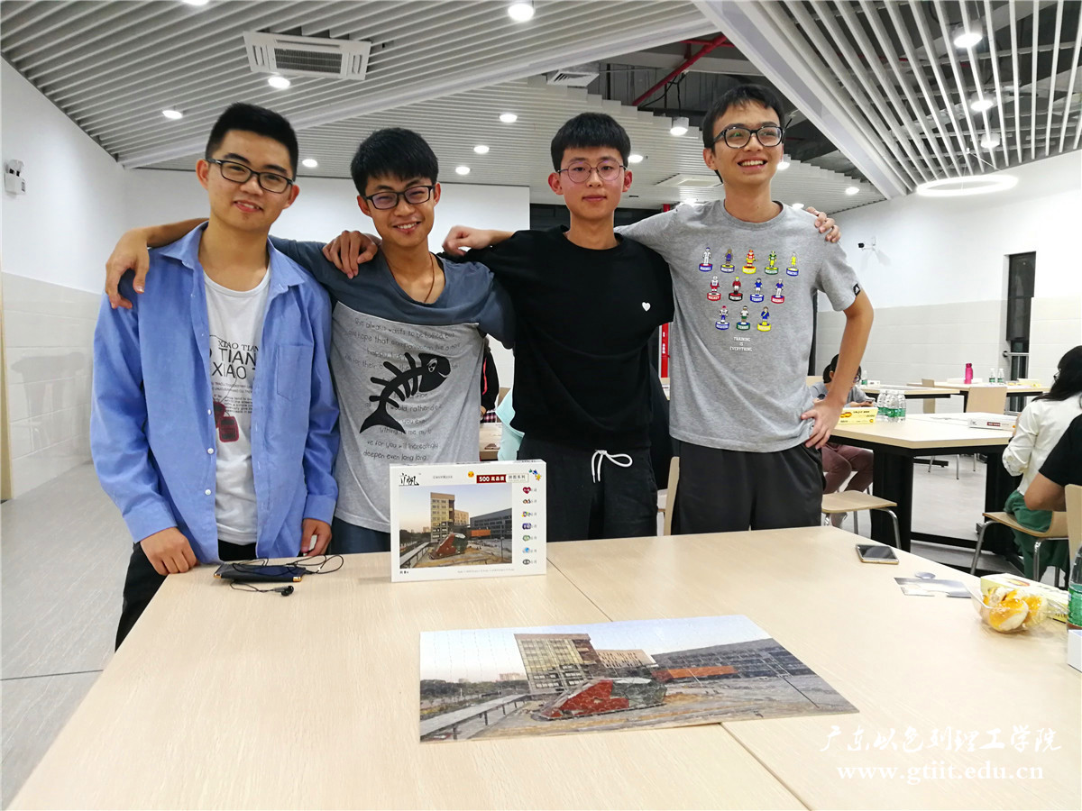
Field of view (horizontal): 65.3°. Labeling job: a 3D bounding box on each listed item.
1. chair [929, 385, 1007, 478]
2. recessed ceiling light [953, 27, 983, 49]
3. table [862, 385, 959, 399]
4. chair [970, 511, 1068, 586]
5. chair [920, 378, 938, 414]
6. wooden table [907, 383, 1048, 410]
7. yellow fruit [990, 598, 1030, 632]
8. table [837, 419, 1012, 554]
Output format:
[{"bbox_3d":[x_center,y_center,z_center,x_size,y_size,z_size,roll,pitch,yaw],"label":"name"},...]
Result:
[{"bbox_3d":[3.836,0.230,7.567,0.460,0.805,0.500,-1,4,-8],"label":"chair"},{"bbox_3d":[3.312,-2.850,6.546,0.195,0.100,0.195,-1,4,-14],"label":"recessed ceiling light"},{"bbox_3d":[3.523,0.185,8.684,0.770,0.738,1.260,-1,4,-14],"label":"table"},{"bbox_3d":[2.092,0.532,3.458,0.460,0.805,0.500,-1,4,-4],"label":"chair"},{"bbox_3d":[4.261,0.134,8.884,0.500,0.805,0.460,0,4,-3],"label":"chair"},{"bbox_3d":[4.556,0.156,9.022,0.780,0.738,1.260,-1,4,-14],"label":"wooden table"},{"bbox_3d":[0.734,0.325,1.324,0.064,0.056,0.062,-1,4,-14],"label":"yellow fruit"},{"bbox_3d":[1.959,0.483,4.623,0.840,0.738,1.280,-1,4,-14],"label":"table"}]

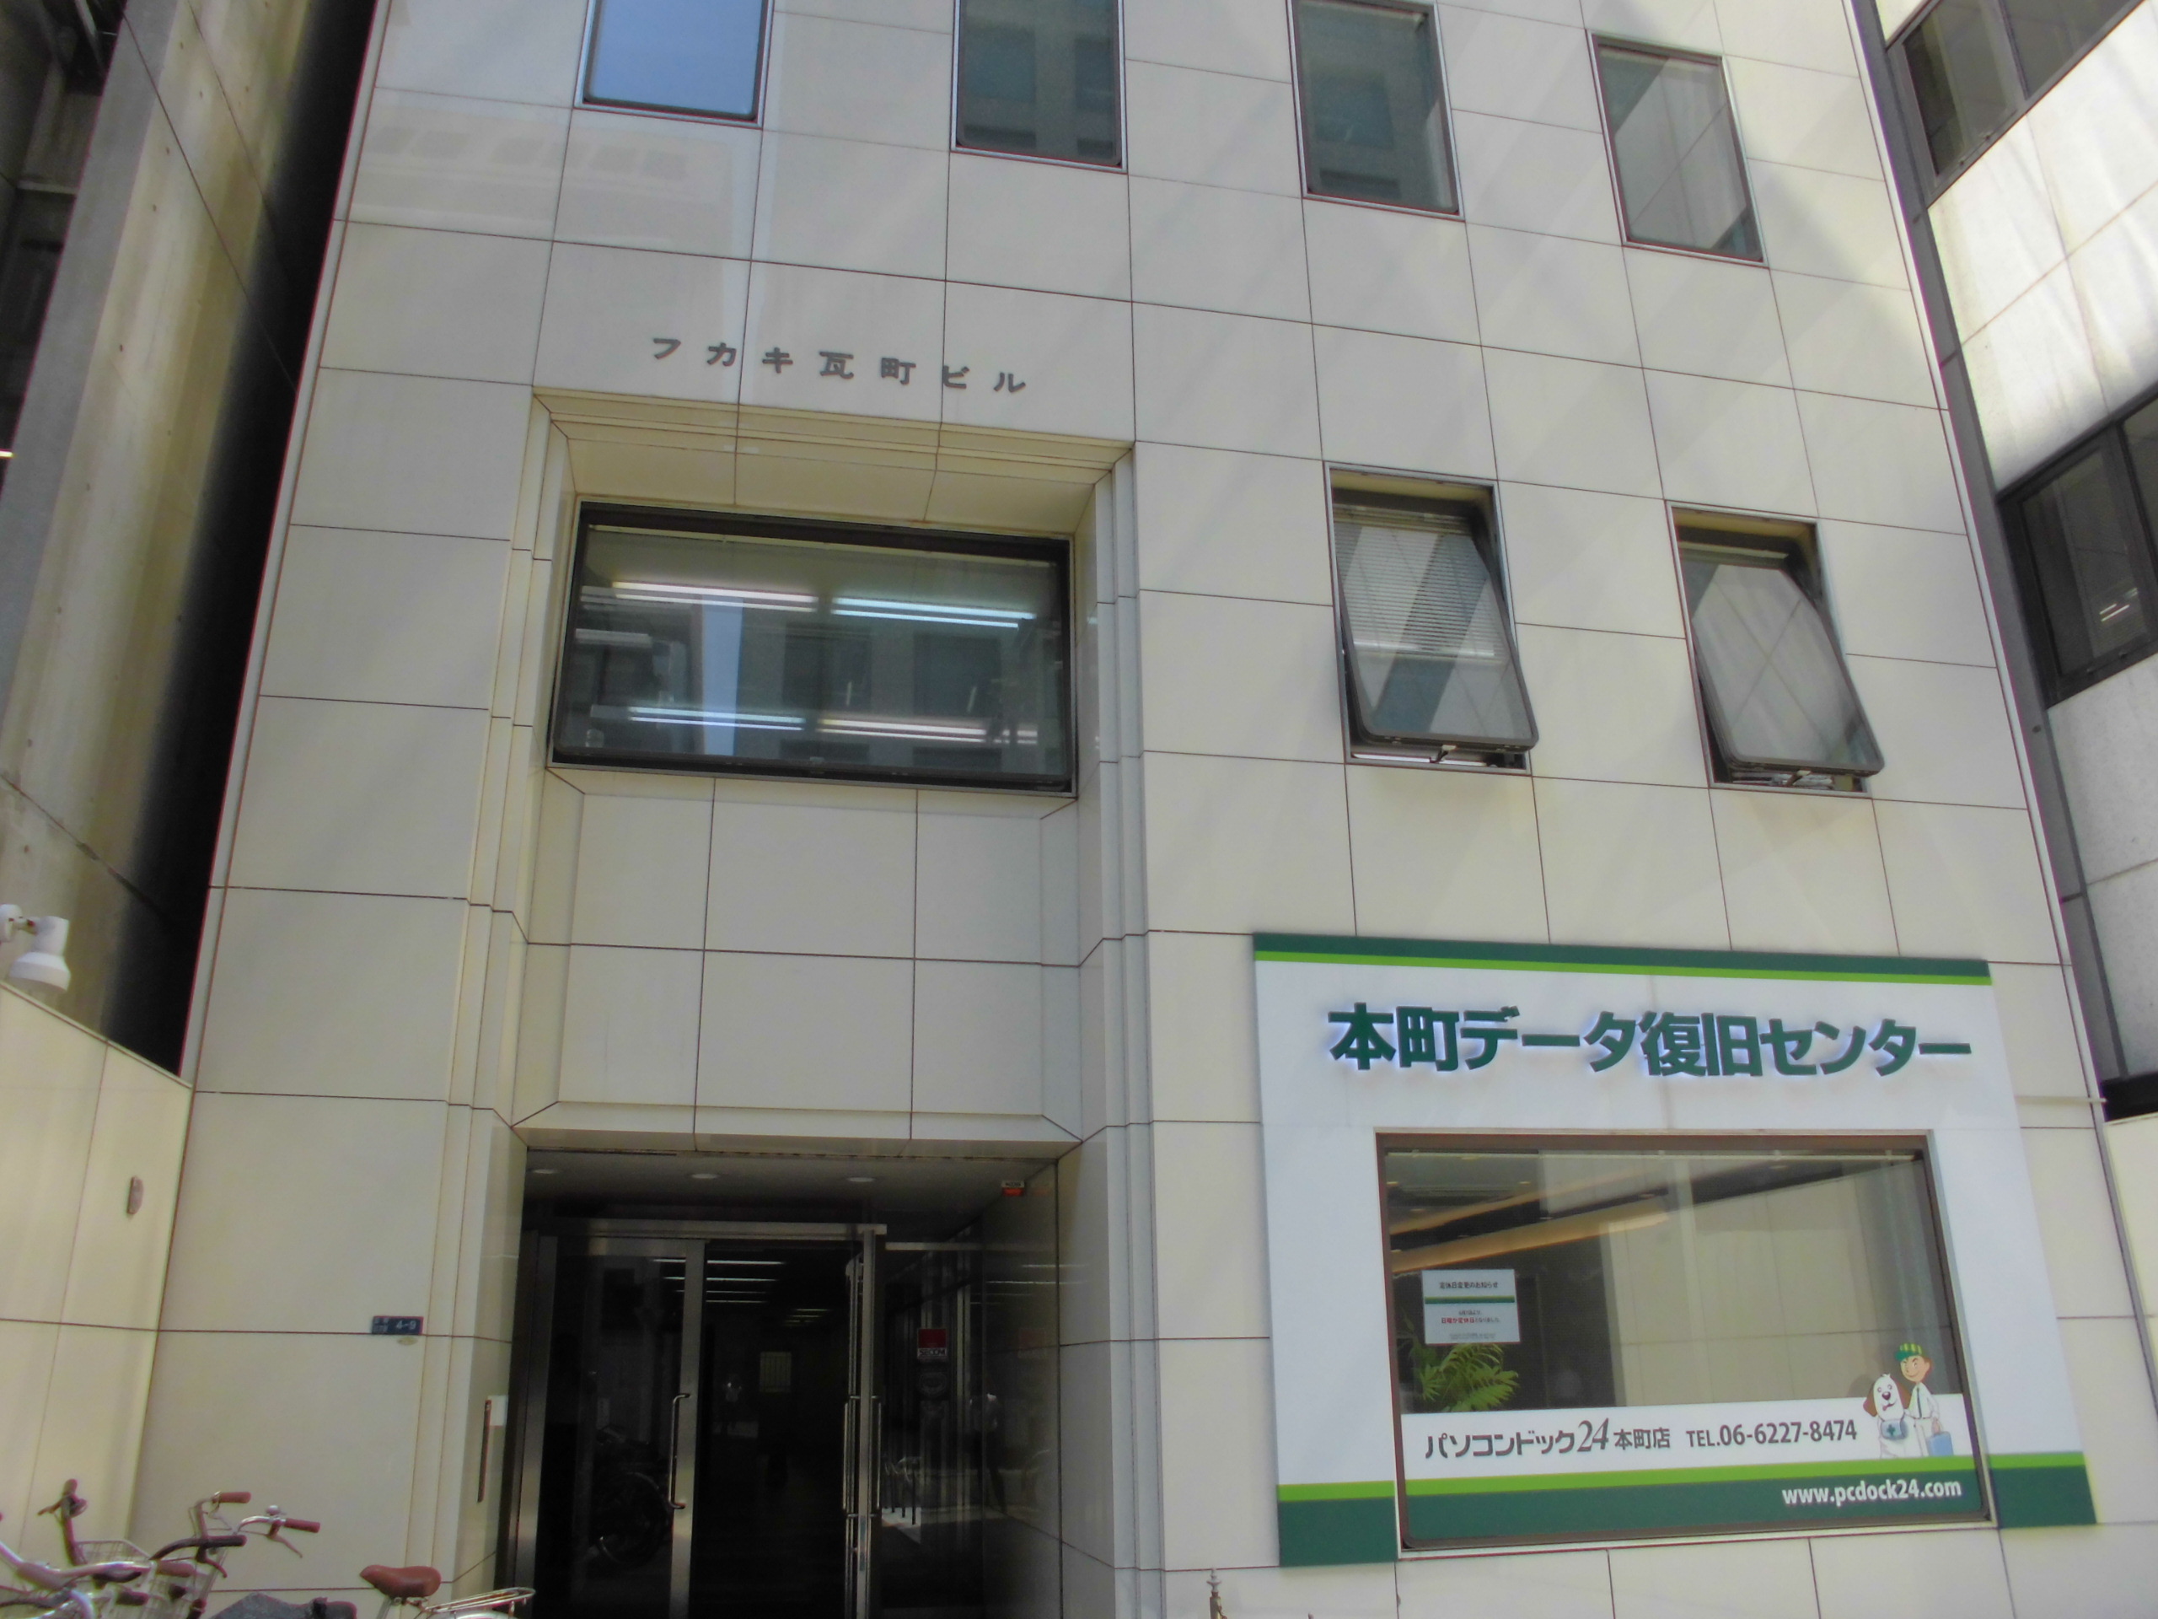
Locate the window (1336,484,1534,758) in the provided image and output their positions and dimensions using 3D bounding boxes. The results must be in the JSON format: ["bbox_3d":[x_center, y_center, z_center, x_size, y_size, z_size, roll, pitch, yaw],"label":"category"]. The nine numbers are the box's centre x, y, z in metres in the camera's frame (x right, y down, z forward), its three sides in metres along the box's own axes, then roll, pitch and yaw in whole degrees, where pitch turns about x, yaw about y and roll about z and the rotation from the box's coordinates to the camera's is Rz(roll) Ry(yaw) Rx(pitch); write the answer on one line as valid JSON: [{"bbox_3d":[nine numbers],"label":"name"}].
[{"bbox_3d":[1.684,-0.926,7.897,0.915,1.512,0.245,3,-20,-11],"label":"window"}]

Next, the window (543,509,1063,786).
[{"bbox_3d":[-1.256,-0.798,8.040,2.500,1.412,0.119,3,-20,-11],"label":"window"}]

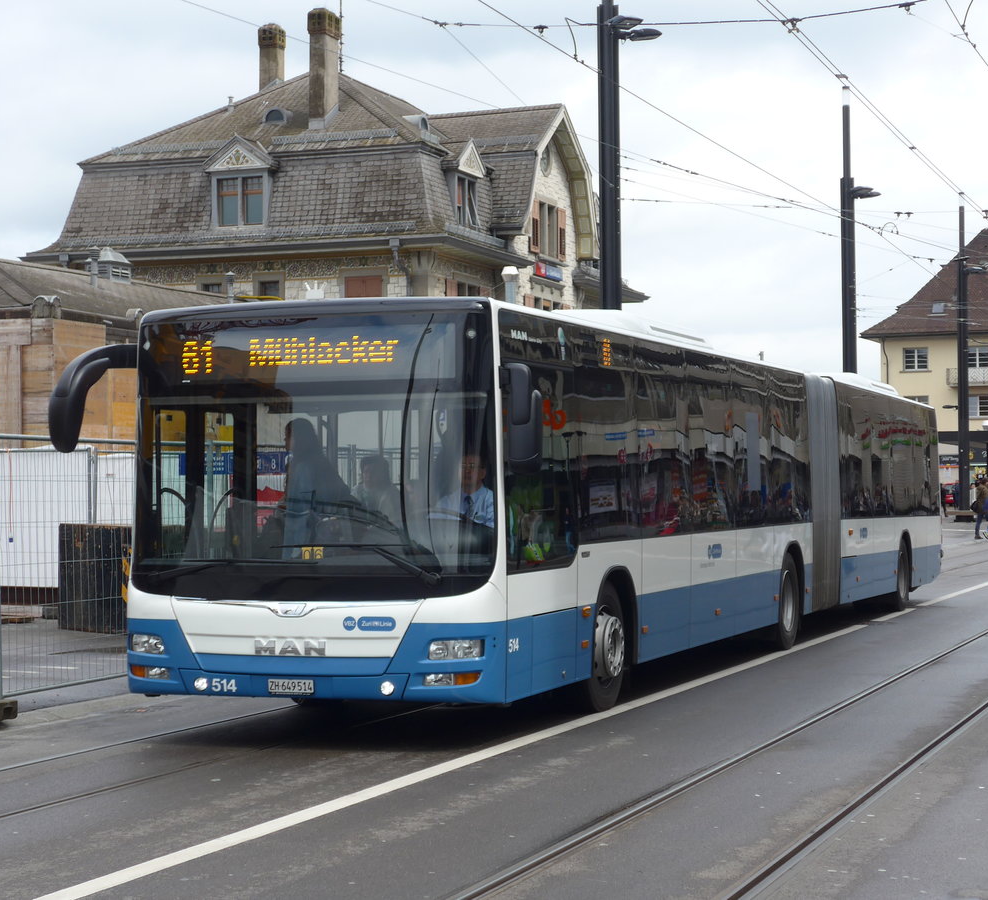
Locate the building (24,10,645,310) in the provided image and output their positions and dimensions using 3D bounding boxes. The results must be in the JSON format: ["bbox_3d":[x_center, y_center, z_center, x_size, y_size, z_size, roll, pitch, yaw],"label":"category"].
[{"bbox_3d":[-4.359,-5.940,78.081,15.400,17.200,22.400,0,-1,20],"label":"building"}]

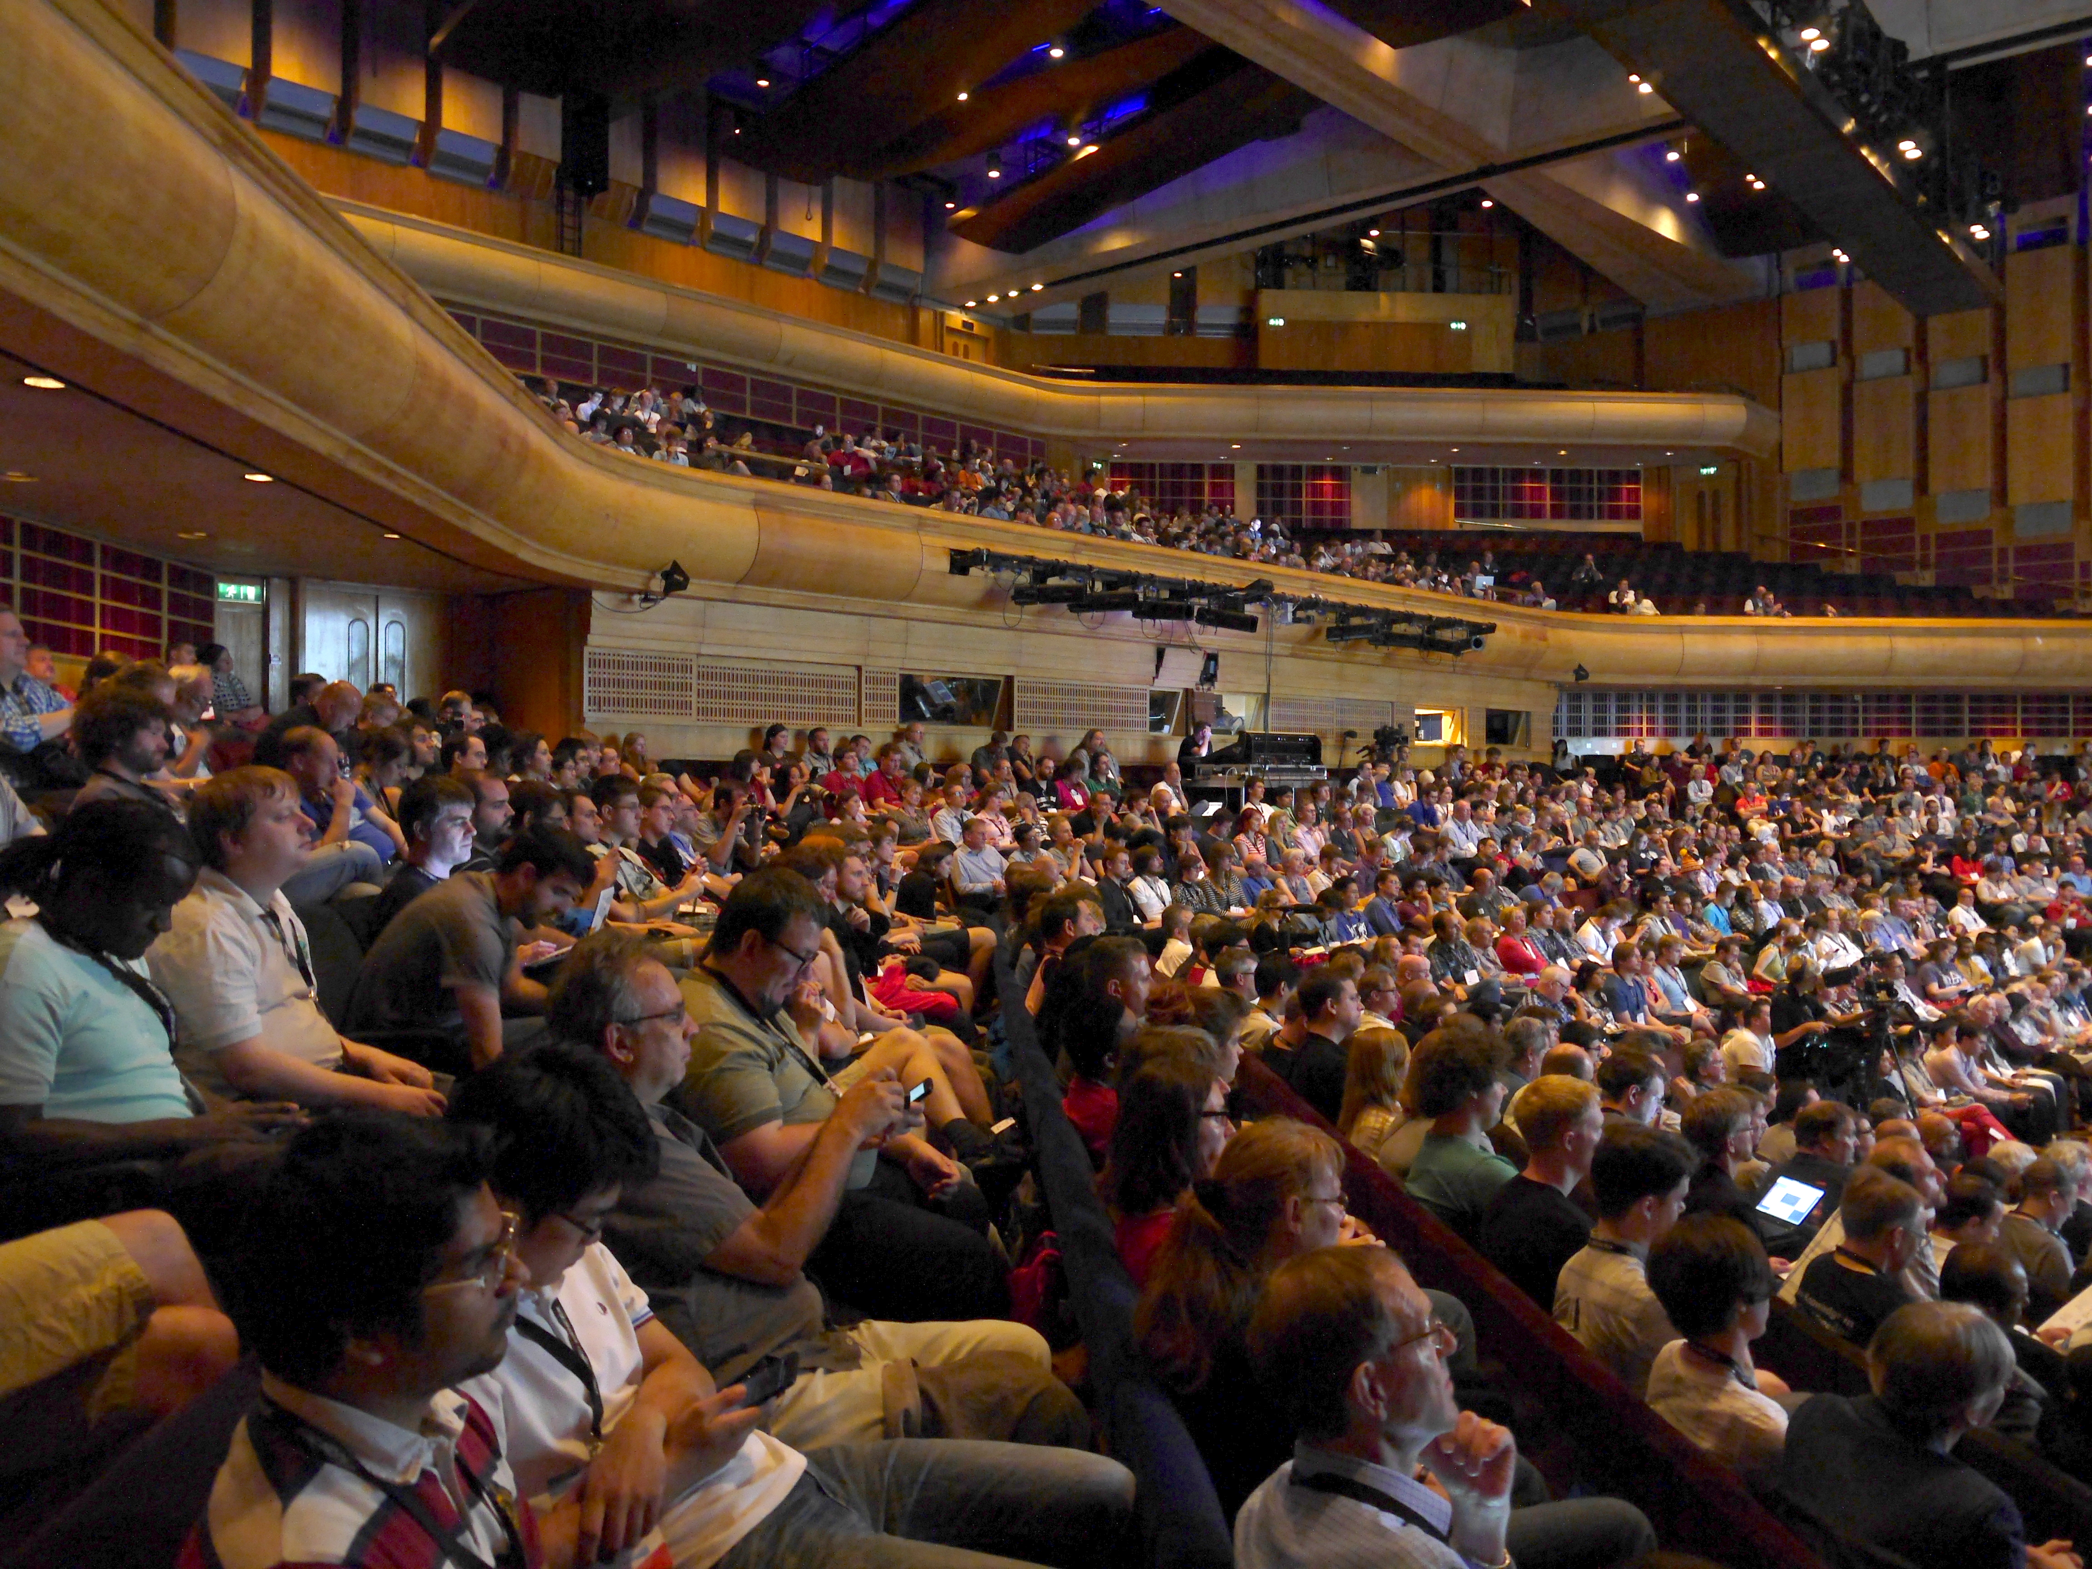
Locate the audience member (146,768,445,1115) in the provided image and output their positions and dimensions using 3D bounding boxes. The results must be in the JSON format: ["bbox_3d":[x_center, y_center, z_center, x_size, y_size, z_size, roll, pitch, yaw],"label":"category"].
[{"bbox_3d":[-1.300,0.600,3.280,0.820,1.250,0.570,0,0,-10],"label":"audience member"}]

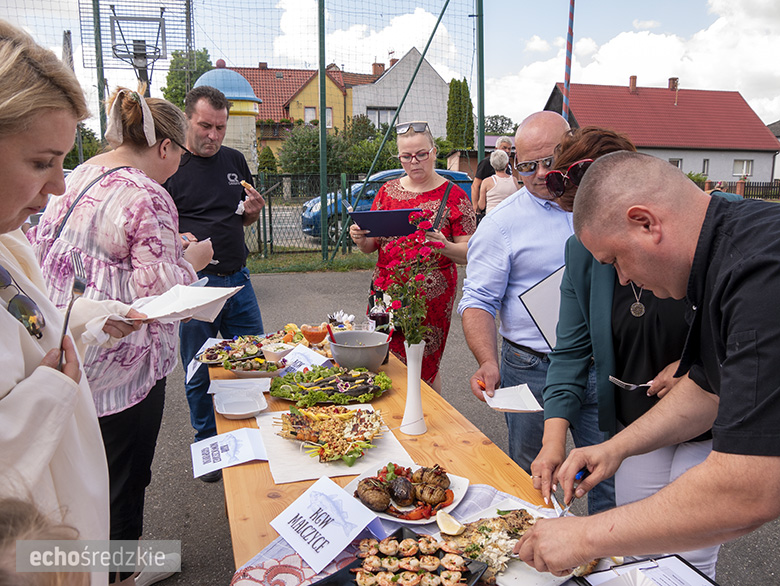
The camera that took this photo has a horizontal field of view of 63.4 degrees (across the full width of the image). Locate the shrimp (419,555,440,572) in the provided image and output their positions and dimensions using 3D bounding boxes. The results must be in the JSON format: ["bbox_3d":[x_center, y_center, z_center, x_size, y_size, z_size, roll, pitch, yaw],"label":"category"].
[{"bbox_3d":[0.071,0.487,1.135,0.041,0.021,0.030,1,11,6],"label":"shrimp"}]

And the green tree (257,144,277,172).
[{"bbox_3d":[-5.813,-5.760,29.953,0.920,2.413,0.920,-2,12,-11],"label":"green tree"}]

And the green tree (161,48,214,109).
[{"bbox_3d":[-9.808,-8.300,30.970,2.800,6.990,2.800,-3,12,-17],"label":"green tree"}]

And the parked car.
[{"bbox_3d":[-0.263,-1.932,13.404,3.850,1.480,1.700,-3,12,-17],"label":"parked car"}]

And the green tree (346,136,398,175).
[{"bbox_3d":[-0.728,-5.962,29.912,2.700,2.824,2.430,0,11,-1],"label":"green tree"}]

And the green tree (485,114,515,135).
[{"bbox_3d":[14.099,-19.281,82.822,4.200,7.986,4.200,2,12,9],"label":"green tree"}]

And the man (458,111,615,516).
[{"bbox_3d":[0.493,0.285,1.937,0.580,1.640,0.420,0,12,2],"label":"man"}]

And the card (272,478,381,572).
[{"bbox_3d":[-0.127,0.451,1.278,0.160,0.080,0.208,-8,14,-35],"label":"card"}]

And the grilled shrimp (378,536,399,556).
[{"bbox_3d":[-0.003,0.478,1.189,0.037,0.022,0.035,-1,12,0],"label":"grilled shrimp"}]

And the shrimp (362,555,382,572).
[{"bbox_3d":[-0.032,0.488,1.139,0.038,0.022,0.031,-1,12,0],"label":"shrimp"}]

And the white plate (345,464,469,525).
[{"bbox_3d":[0.032,0.450,1.431,0.228,0.027,0.228,7,13,31],"label":"white plate"}]

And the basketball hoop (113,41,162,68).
[{"bbox_3d":[-2.787,-2.607,6.985,0.485,0.190,0.560,-2,12,-12],"label":"basketball hoop"}]

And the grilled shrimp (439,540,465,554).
[{"bbox_3d":[0.115,0.477,1.183,0.049,0.019,0.025,1,11,6],"label":"grilled shrimp"}]

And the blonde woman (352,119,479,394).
[{"bbox_3d":[0.116,0.106,2.757,0.540,1.670,0.460,2,12,11],"label":"blonde woman"}]

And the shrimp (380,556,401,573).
[{"bbox_3d":[0.001,0.486,1.130,0.035,0.018,0.030,0,11,0],"label":"shrimp"}]

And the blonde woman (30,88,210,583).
[{"bbox_3d":[-0.910,0.201,2.203,0.450,1.700,0.520,-11,16,-43],"label":"blonde woman"}]

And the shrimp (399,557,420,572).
[{"bbox_3d":[0.035,0.488,1.135,0.040,0.022,0.029,-1,12,0],"label":"shrimp"}]

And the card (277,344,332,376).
[{"bbox_3d":[-0.307,0.254,2.191,0.140,0.090,0.210,-7,13,-32],"label":"card"}]

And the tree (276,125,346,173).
[{"bbox_3d":[-3.627,-6.184,29.867,3.300,3.279,2.970,-1,11,-7],"label":"tree"}]

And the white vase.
[{"bbox_3d":[0.069,0.263,1.755,0.076,0.255,0.076,0,11,0],"label":"white vase"}]

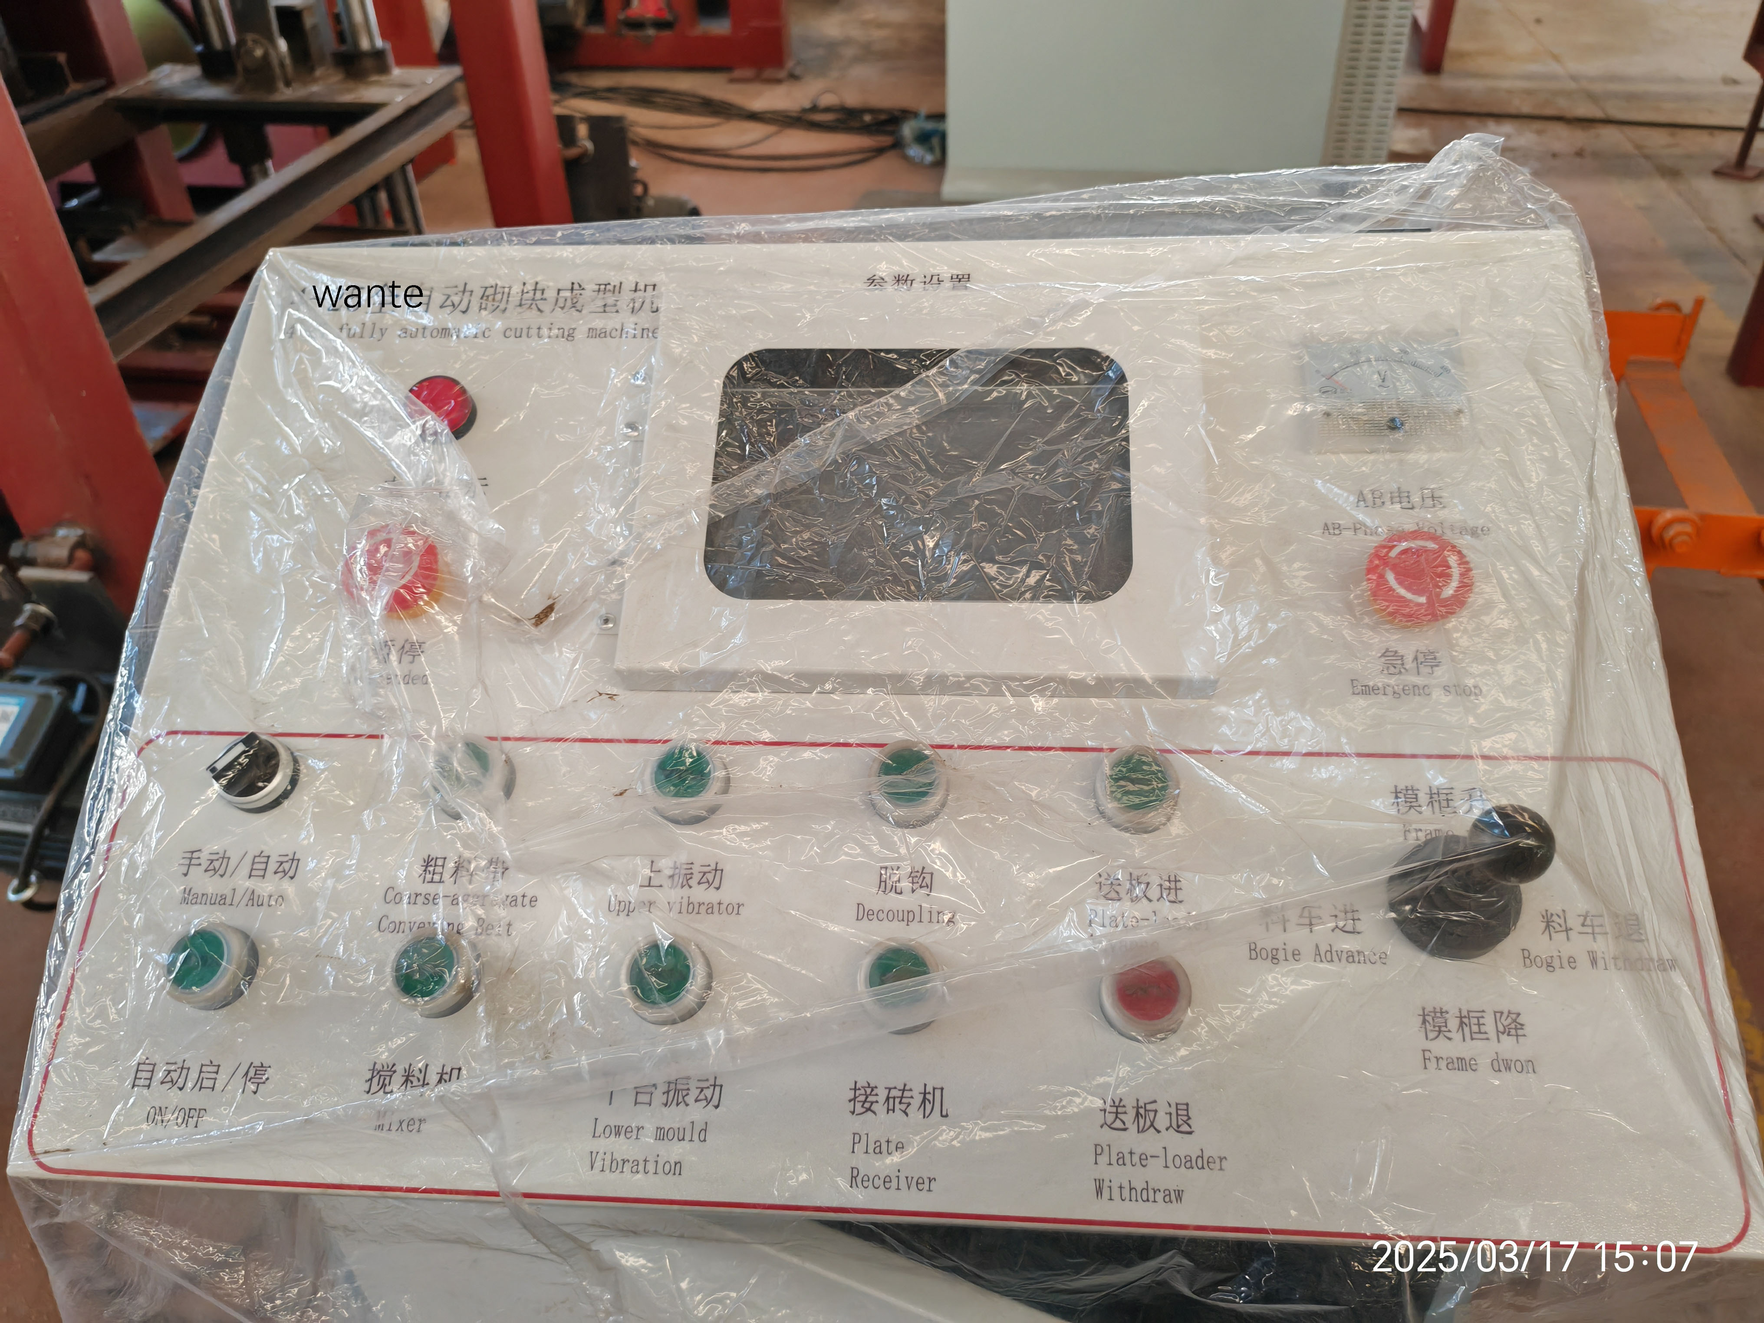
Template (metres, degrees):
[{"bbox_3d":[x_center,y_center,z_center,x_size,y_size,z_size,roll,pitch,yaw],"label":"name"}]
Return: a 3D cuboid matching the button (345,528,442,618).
[{"bbox_3d":[-0.196,-0.034,0.555,0.039,0.029,0.039,1,66,5],"label":"button"}]

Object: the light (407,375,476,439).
[{"bbox_3d":[-0.186,-0.108,0.576,0.029,0.013,0.029,1,66,5],"label":"light"}]

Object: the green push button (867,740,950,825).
[{"bbox_3d":[0.010,0.045,0.512,0.030,0.014,0.030,1,66,5],"label":"green push button"}]

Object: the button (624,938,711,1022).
[{"bbox_3d":[-0.077,0.112,0.489,0.030,0.014,0.030,1,66,5],"label":"button"}]

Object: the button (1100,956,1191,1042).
[{"bbox_3d":[0.087,0.109,0.454,0.030,0.014,0.030,1,66,5],"label":"button"}]

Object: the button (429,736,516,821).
[{"bbox_3d":[-0.153,0.042,0.505,0.030,0.014,0.030,1,66,5],"label":"button"}]

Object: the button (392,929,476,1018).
[{"bbox_3d":[-0.155,0.106,0.475,0.030,0.014,0.030,1,66,5],"label":"button"}]

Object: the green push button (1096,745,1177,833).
[{"bbox_3d":[0.094,0.046,0.505,0.030,0.014,0.030,1,66,5],"label":"green push button"}]

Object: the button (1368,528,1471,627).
[{"bbox_3d":[0.193,-0.027,0.500,0.038,0.027,0.038,1,66,5],"label":"button"}]

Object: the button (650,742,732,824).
[{"bbox_3d":[-0.073,0.045,0.519,0.030,0.014,0.030,1,66,5],"label":"button"}]

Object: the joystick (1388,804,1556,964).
[{"bbox_3d":[0.200,0.068,0.453,0.045,0.075,0.045,1,66,5],"label":"joystick"}]

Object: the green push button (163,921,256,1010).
[{"bbox_3d":[-0.247,0.110,0.503,0.030,0.014,0.030,1,66,5],"label":"green push button"}]

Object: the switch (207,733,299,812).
[{"bbox_3d":[-0.235,0.038,0.509,0.030,0.021,0.030,1,66,5],"label":"switch"}]

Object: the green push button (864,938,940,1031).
[{"bbox_3d":[0.006,0.108,0.461,0.030,0.014,0.030,1,66,5],"label":"green push button"}]

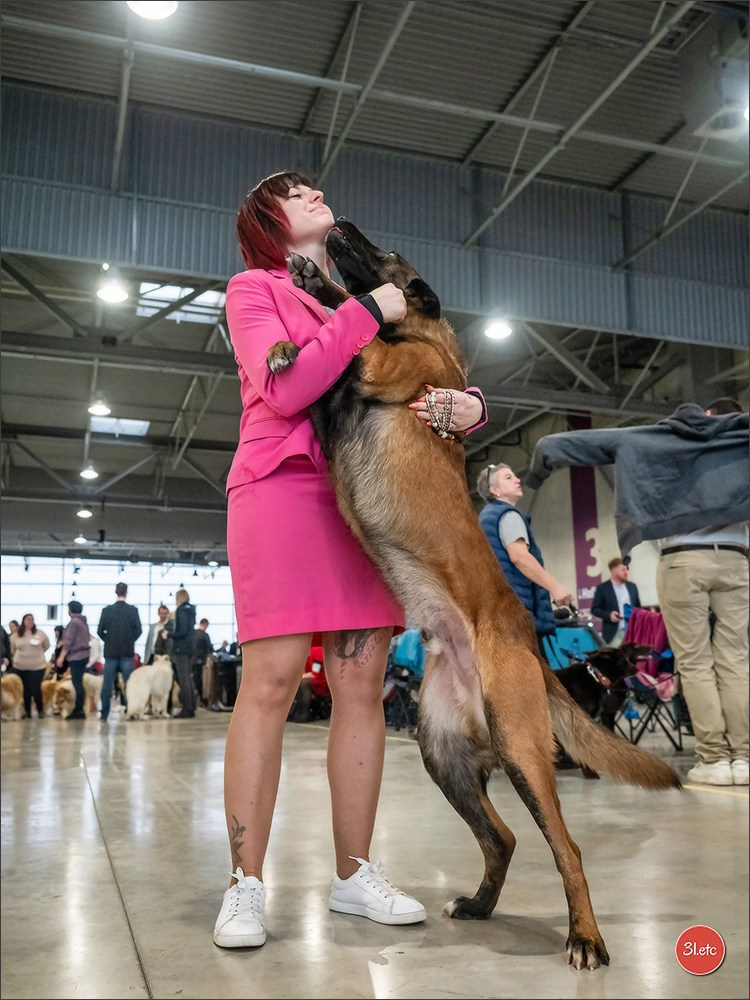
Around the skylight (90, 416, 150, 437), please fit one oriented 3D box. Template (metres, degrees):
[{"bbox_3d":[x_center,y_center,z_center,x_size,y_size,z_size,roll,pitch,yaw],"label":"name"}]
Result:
[{"bbox_3d":[-8.900,-2.553,34.254,1.920,0.150,2.150,3,-11,-17],"label":"skylight"}]

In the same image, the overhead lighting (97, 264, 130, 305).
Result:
[{"bbox_3d":[-4.556,-3.760,17.106,0.520,0.470,0.520,2,-11,-17],"label":"overhead lighting"}]

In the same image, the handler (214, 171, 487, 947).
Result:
[{"bbox_3d":[-0.049,0.042,2.177,0.560,1.670,0.500,9,-14,-42],"label":"handler"}]

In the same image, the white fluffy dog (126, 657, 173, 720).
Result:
[{"bbox_3d":[-2.960,2.465,12.926,0.360,0.800,0.740,-6,-12,28],"label":"white fluffy dog"}]

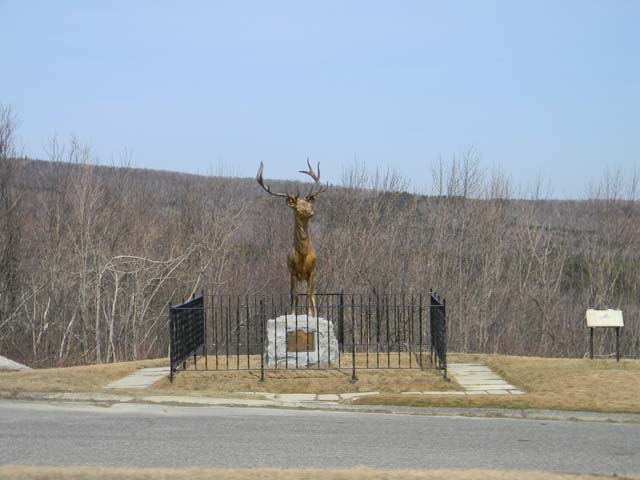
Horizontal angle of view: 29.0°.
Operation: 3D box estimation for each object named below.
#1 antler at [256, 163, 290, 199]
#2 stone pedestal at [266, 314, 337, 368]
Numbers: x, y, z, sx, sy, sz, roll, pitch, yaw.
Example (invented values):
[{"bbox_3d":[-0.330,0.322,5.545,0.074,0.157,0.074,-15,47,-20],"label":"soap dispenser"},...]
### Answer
[{"bbox_3d":[-0.755,-0.966,20.100,0.550,0.585,0.450,-1,0,-6],"label":"antler"},{"bbox_3d":[-0.300,1.640,20.400,1.180,0.790,1.400,-1,0,2],"label":"stone pedestal"}]

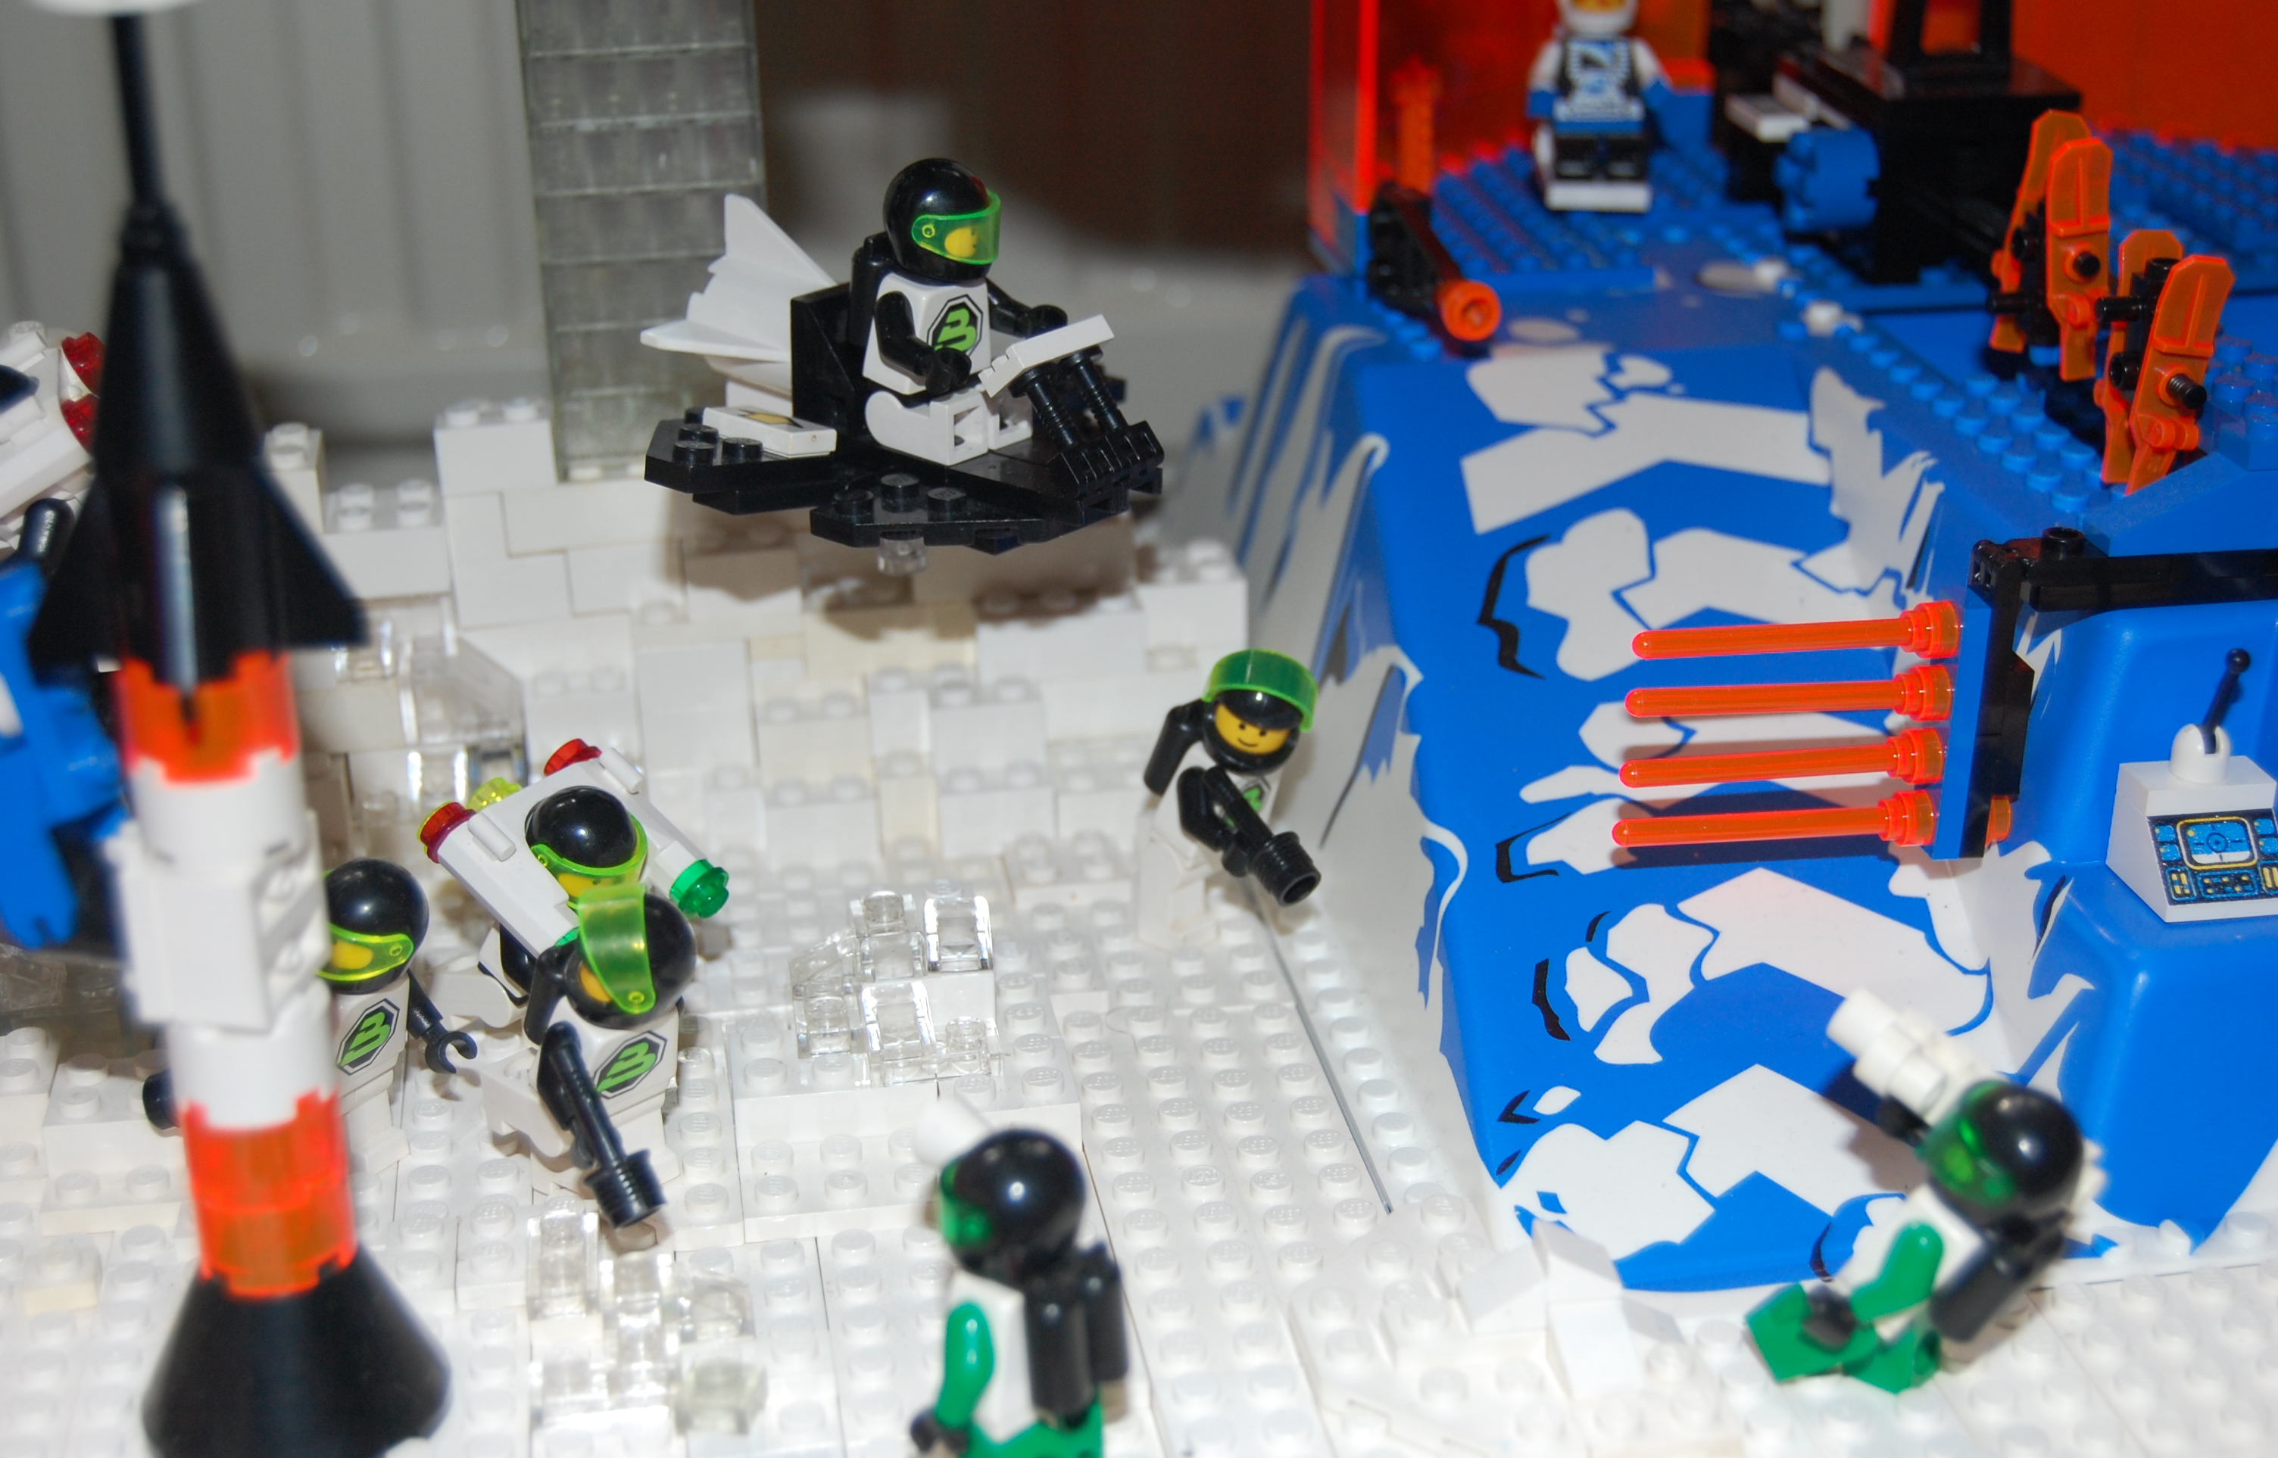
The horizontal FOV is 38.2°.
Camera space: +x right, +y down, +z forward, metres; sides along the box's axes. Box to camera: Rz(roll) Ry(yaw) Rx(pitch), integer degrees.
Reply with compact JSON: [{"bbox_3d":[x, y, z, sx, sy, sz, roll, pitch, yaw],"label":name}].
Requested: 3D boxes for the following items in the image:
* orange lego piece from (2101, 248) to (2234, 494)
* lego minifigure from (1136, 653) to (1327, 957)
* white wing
[{"bbox_3d":[0.129,-0.044,0.409,0.008,0.033,0.005,2,23,-11],"label":"orange lego piece"},{"bbox_3d":[0.011,0.009,0.427,0.023,0.040,0.026,-17,29,-34],"label":"lego minifigure"},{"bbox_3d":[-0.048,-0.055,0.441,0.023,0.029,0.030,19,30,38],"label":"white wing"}]

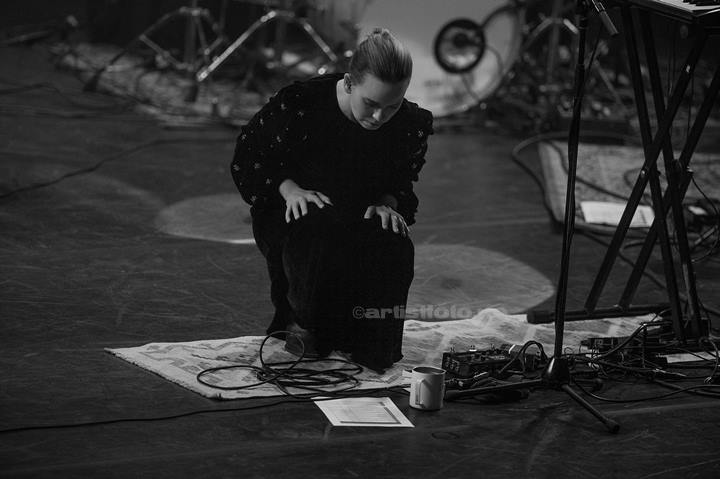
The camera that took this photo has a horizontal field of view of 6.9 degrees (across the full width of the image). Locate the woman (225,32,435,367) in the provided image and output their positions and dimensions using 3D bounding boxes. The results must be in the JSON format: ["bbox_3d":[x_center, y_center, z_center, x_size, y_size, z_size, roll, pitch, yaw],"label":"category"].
[{"bbox_3d":[-0.064,-0.144,16.163,0.530,0.880,0.620,0,13,-17],"label":"woman"}]

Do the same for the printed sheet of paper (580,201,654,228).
[{"bbox_3d":[0.766,-0.072,17.736,0.210,0.003,0.297,4,13,-2],"label":"printed sheet of paper"}]

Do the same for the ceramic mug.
[{"bbox_3d":[0.169,0.385,15.325,0.086,0.094,0.117,8,13,18],"label":"ceramic mug"}]

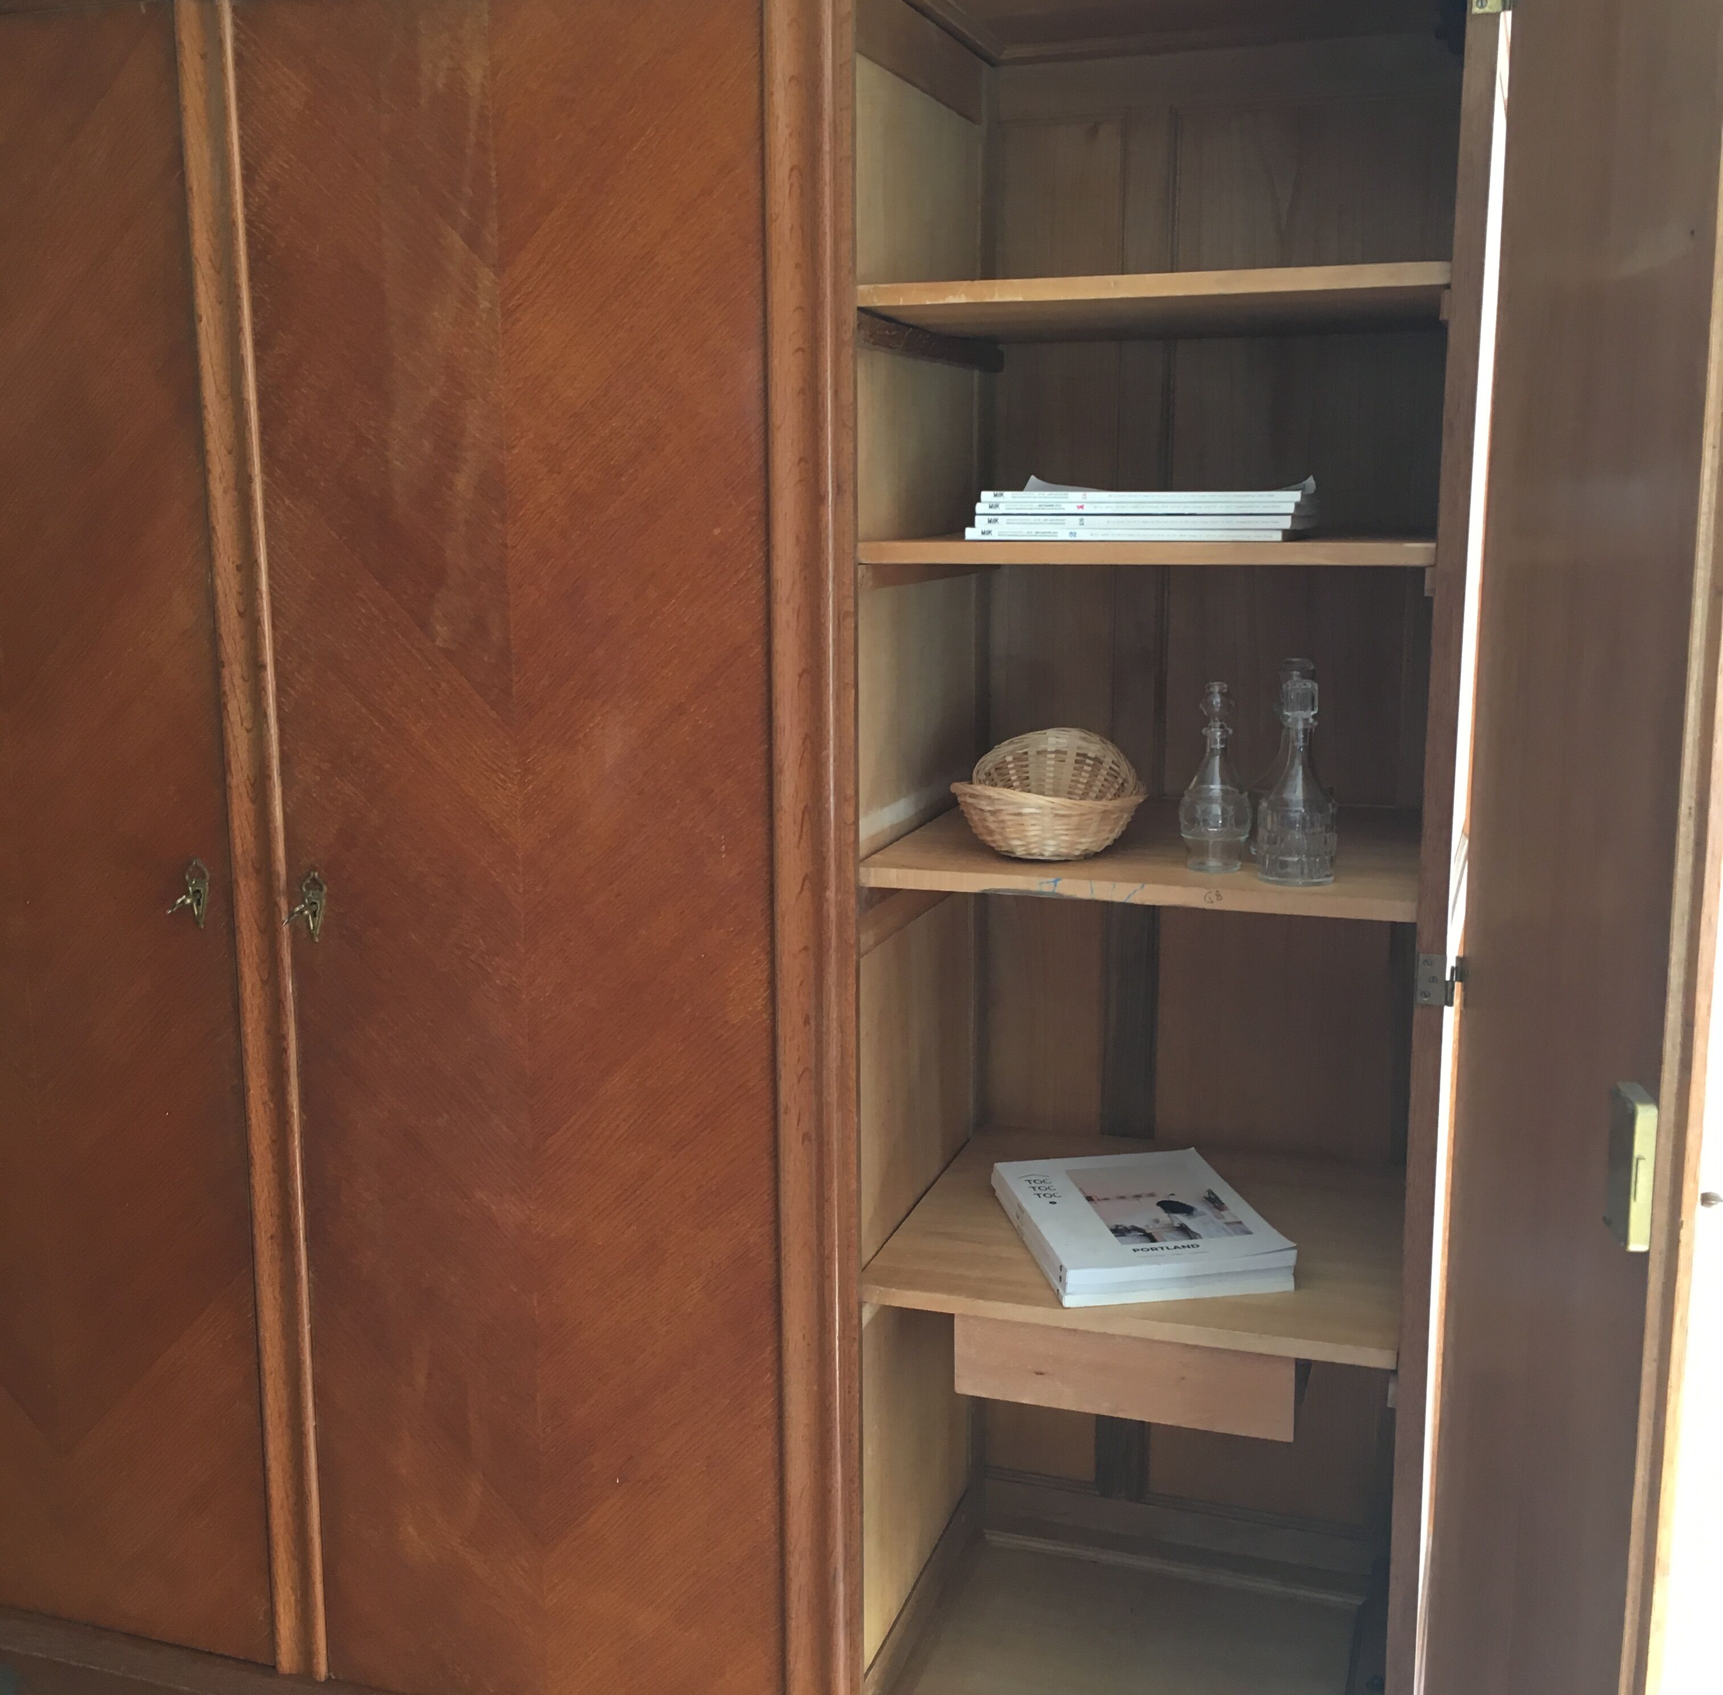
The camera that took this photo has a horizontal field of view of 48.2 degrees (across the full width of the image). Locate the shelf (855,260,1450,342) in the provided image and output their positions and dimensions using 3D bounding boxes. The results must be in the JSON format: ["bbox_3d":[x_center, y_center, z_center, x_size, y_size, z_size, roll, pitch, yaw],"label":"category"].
[{"bbox_3d":[0.312,-0.523,1.875,0.520,0.018,0.492,3,11,18],"label":"shelf"}]

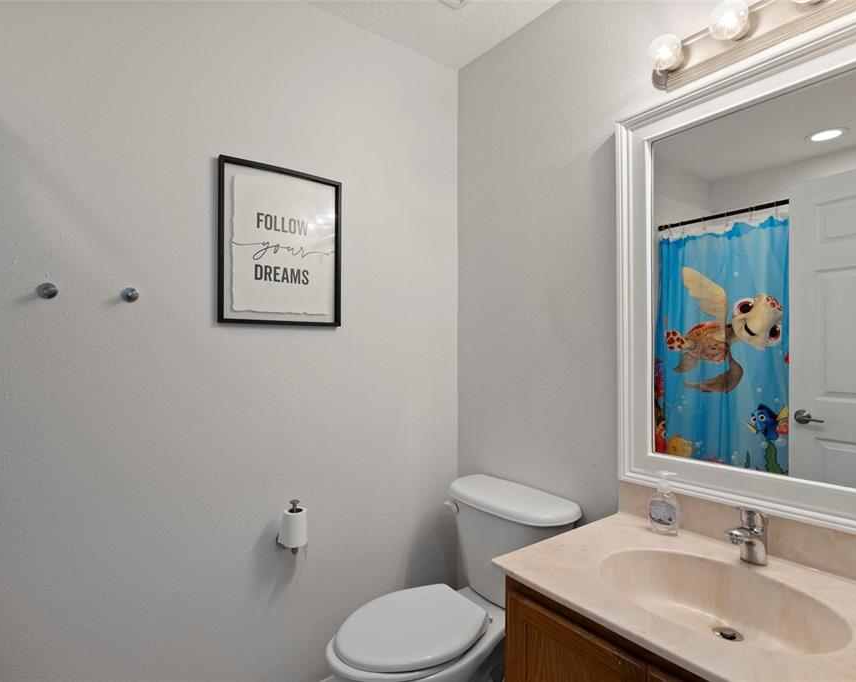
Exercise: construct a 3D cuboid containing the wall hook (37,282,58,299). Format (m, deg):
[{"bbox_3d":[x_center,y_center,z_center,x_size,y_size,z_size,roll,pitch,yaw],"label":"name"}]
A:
[{"bbox_3d":[-0.965,-0.127,1.154,0.037,0.037,0.042,1,-1,-36],"label":"wall hook"}]

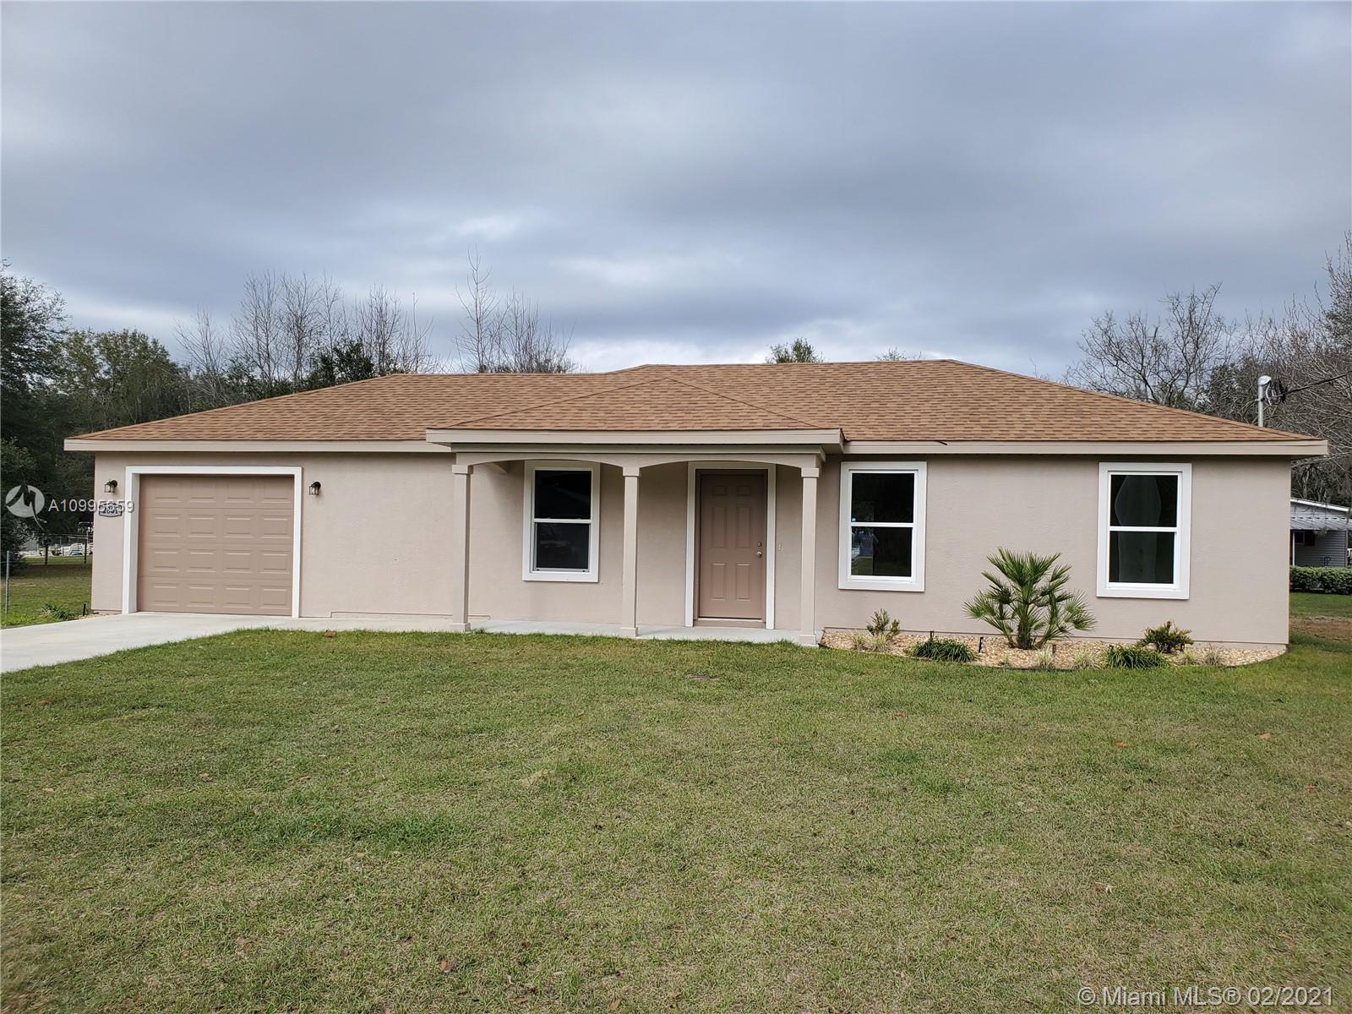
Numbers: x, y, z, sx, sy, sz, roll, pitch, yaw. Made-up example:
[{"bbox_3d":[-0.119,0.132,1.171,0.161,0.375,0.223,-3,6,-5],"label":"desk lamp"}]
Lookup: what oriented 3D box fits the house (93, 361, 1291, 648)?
[{"bbox_3d":[-0.146,-0.416,17.361,17.812,4.344,10.156,1,0,11],"label":"house"}]

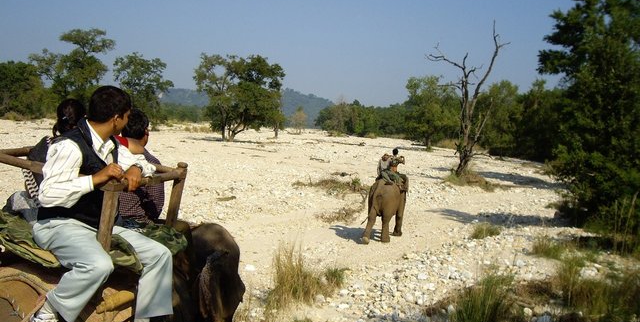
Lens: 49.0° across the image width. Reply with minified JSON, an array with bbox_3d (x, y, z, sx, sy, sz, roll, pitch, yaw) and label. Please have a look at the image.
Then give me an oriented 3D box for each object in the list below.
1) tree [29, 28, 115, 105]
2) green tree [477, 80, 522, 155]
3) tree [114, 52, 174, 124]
[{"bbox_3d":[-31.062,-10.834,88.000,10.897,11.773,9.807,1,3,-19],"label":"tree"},{"bbox_3d":[17.276,-4.113,68.000,4.646,7.549,4.413,3,3,14],"label":"green tree"},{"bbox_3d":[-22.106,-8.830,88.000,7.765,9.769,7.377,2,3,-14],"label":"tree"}]

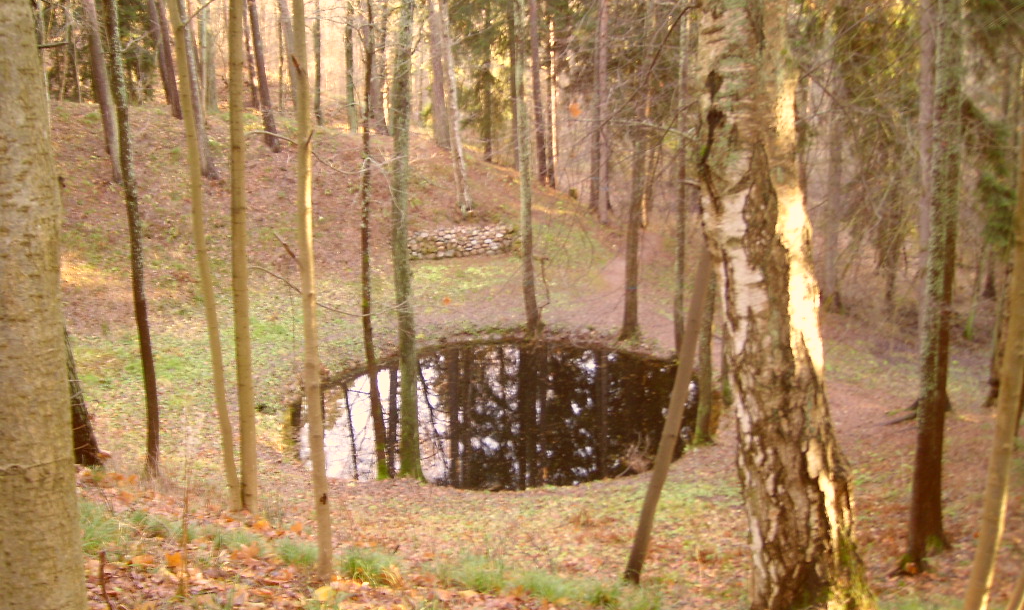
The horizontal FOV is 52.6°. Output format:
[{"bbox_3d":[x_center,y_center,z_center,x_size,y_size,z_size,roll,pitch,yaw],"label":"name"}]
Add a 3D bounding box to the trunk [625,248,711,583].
[{"bbox_3d":[0.753,0.583,5.025,0.100,1.782,0.090,12,18,10],"label":"trunk"}]

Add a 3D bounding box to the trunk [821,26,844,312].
[{"bbox_3d":[5.866,-2.441,18.949,0.300,5.184,0.280,-4,12,1],"label":"trunk"}]

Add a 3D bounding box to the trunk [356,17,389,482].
[{"bbox_3d":[-1.380,-0.446,10.304,0.160,4.661,0.130,-2,12,-8],"label":"trunk"}]

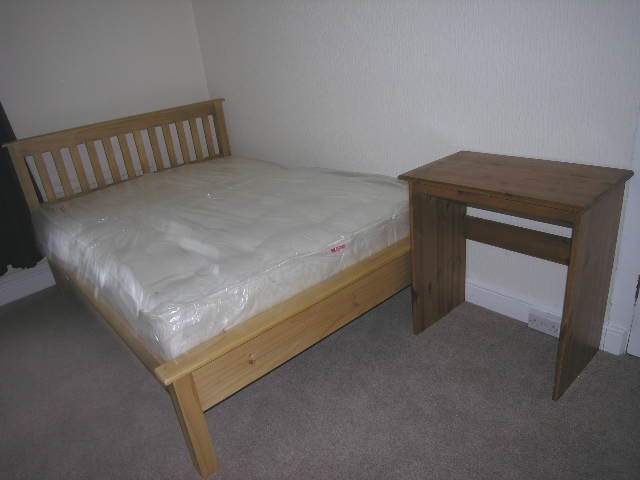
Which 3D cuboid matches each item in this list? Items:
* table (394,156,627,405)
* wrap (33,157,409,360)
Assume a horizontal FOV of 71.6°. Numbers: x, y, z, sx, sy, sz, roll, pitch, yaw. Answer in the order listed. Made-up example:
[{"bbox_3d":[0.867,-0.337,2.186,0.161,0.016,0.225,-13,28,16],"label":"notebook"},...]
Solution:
[{"bbox_3d":[0.724,0.100,1.752,0.414,0.744,0.665,-24,29,-35],"label":"table"},{"bbox_3d":[-0.562,-0.124,2.364,1.360,0.220,1.890,-24,29,-35],"label":"wrap"}]

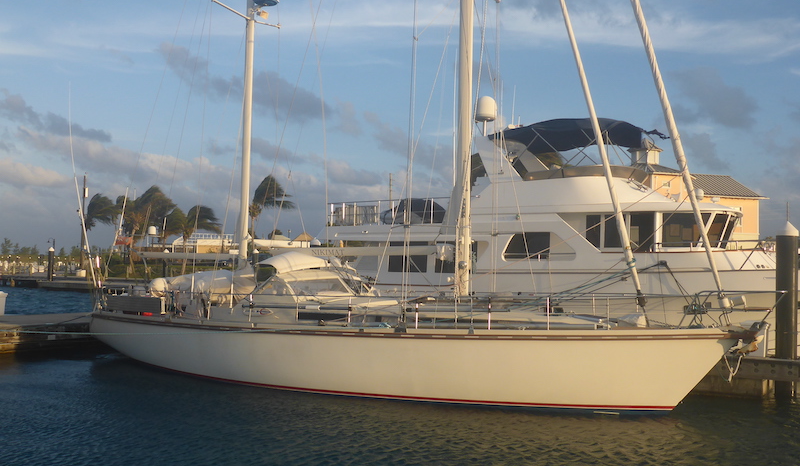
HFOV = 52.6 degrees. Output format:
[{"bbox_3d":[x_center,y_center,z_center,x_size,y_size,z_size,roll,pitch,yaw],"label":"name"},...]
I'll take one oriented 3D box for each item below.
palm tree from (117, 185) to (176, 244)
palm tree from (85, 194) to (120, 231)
[{"bbox_3d":[-23.500,-0.280,75.000,5.560,8.250,4.600,0,-2,0],"label":"palm tree"},{"bbox_3d":[-30.580,-0.100,83.000,3.800,7.900,3.600,0,-2,0],"label":"palm tree"}]

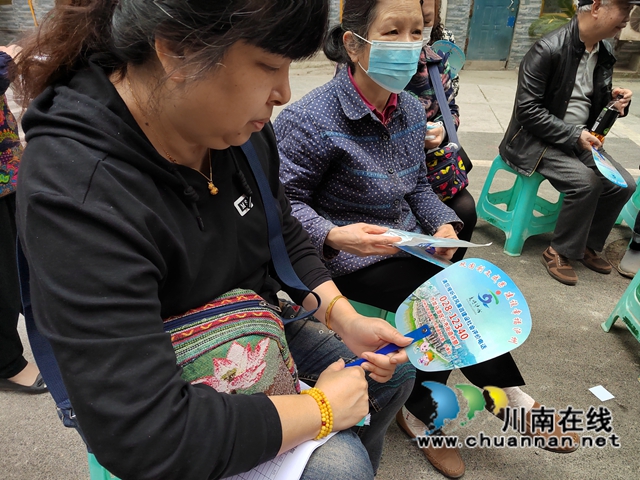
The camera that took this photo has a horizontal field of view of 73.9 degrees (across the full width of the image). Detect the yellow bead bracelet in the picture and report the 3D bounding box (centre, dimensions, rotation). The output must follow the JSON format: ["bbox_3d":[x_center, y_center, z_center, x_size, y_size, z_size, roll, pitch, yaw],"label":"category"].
[{"bbox_3d":[-0.005,0.250,0.610,0.024,0.072,0.064,-3,-20,-34],"label":"yellow bead bracelet"}]

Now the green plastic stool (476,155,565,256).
[{"bbox_3d":[1.152,-0.216,2.386,0.365,0.455,0.365,-9,29,-15],"label":"green plastic stool"}]

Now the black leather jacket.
[{"bbox_3d":[1.177,-0.679,2.056,0.500,0.700,0.430,-10,29,-16],"label":"black leather jacket"}]

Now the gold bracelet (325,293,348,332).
[{"bbox_3d":[0.032,0.131,0.760,0.009,0.063,0.060,18,12,39],"label":"gold bracelet"}]

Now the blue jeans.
[{"bbox_3d":[-0.095,0.402,0.919,0.600,0.600,0.420,10,29,20],"label":"blue jeans"}]

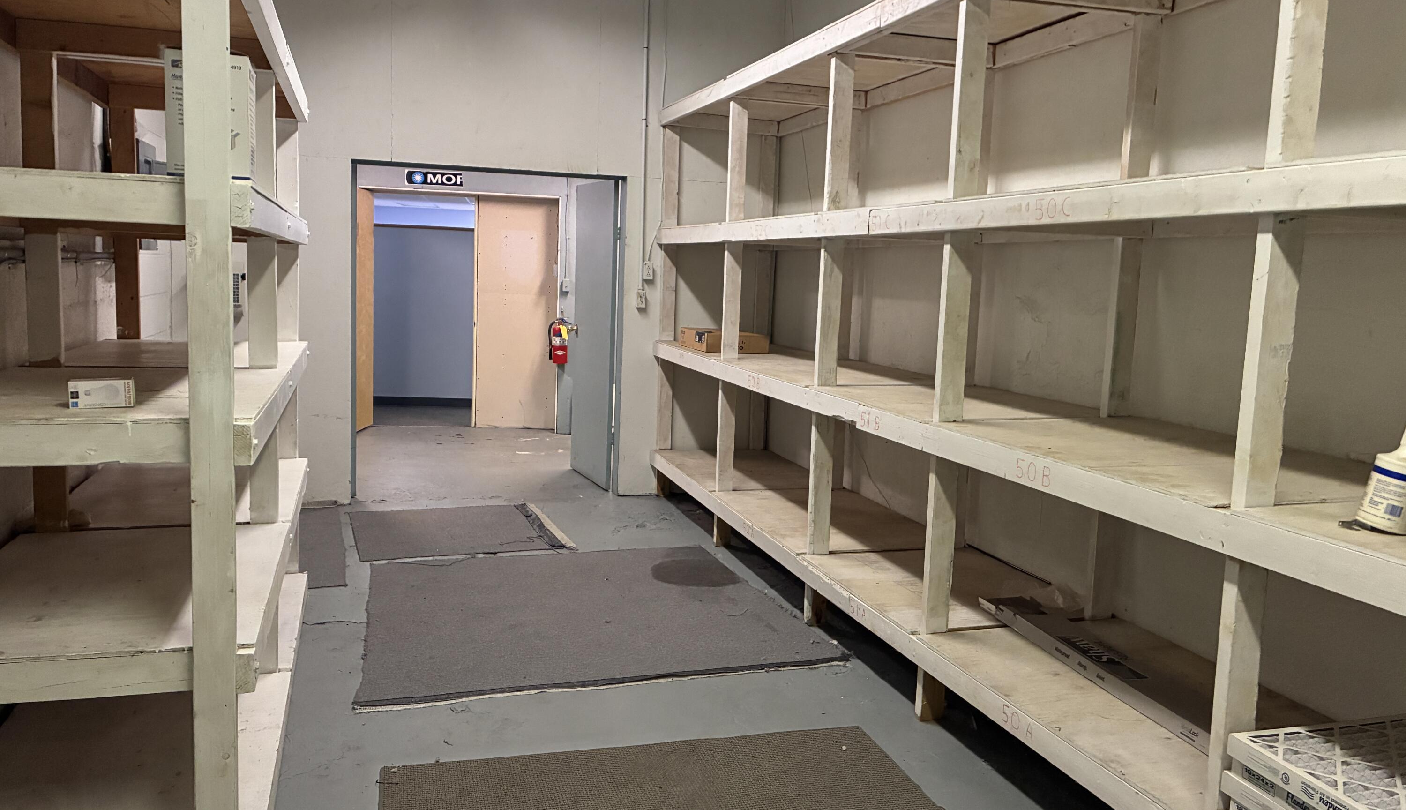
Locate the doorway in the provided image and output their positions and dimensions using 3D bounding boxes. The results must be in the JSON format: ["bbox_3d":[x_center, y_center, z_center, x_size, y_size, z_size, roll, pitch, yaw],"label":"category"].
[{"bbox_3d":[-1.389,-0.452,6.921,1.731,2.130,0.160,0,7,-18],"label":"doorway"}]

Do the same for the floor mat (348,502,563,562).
[{"bbox_3d":[-1.452,0.716,6.101,1.064,0.012,1.126,-1,8,-21],"label":"floor mat"}]

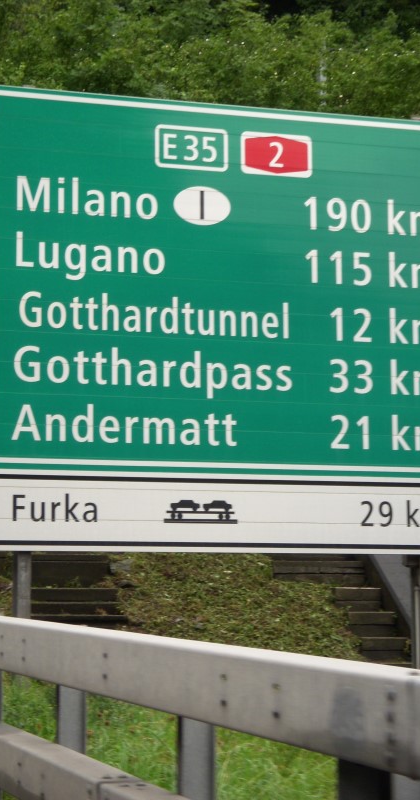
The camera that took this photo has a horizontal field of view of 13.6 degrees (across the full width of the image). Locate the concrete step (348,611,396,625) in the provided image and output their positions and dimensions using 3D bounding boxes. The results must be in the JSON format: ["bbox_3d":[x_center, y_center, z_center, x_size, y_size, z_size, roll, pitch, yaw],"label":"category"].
[{"bbox_3d":[2.330,3.210,25.830,0.719,0.192,0.340,2,-9,-15],"label":"concrete step"}]

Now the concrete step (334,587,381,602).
[{"bbox_3d":[2.164,2.920,26.373,0.719,0.196,0.340,2,-9,-15],"label":"concrete step"}]

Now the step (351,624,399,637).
[{"bbox_3d":[2.350,3.390,25.808,0.733,0.177,0.340,2,-9,-15],"label":"step"}]

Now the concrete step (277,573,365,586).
[{"bbox_3d":[1.616,2.739,26.796,1.430,0.199,0.340,2,-9,-15],"label":"concrete step"}]

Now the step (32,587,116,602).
[{"bbox_3d":[-1.998,2.763,24.762,1.378,0.198,0.340,2,-9,-15],"label":"step"}]

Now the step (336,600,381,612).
[{"bbox_3d":[2.170,3.096,26.348,0.733,0.166,0.340,2,-9,-15],"label":"step"}]

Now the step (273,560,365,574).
[{"bbox_3d":[1.602,2.552,26.820,1.431,0.184,0.340,2,-9,-15],"label":"step"}]

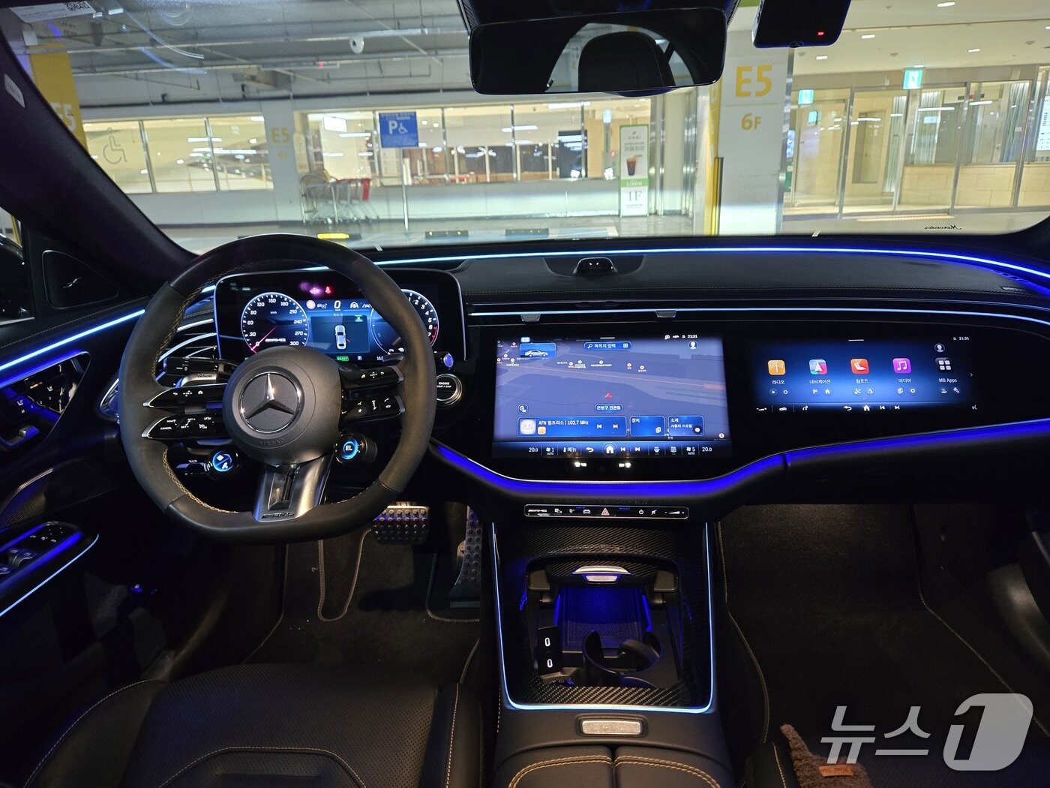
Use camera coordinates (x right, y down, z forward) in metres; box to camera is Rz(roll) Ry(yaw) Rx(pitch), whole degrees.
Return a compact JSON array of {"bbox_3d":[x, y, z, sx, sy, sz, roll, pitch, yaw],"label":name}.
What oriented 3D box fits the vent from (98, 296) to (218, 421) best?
[{"bbox_3d":[-0.492,-0.046,0.940,0.140,0.145,0.050,-8,5,-22],"label":"vent"}]

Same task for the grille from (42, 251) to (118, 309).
[{"bbox_3d":[-0.586,-0.150,0.920,0.020,0.072,0.108,6,17,24],"label":"grille"}]

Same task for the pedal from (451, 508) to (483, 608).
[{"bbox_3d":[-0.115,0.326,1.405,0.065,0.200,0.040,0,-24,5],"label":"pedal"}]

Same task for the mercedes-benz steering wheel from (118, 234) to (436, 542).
[{"bbox_3d":[-0.281,-0.009,0.815,0.370,0.353,0.100,0,-9,5],"label":"mercedes-benz steering wheel"}]

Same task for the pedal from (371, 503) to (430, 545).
[{"bbox_3d":[-0.244,0.255,1.360,0.112,0.078,0.035,0,-12,5],"label":"pedal"}]

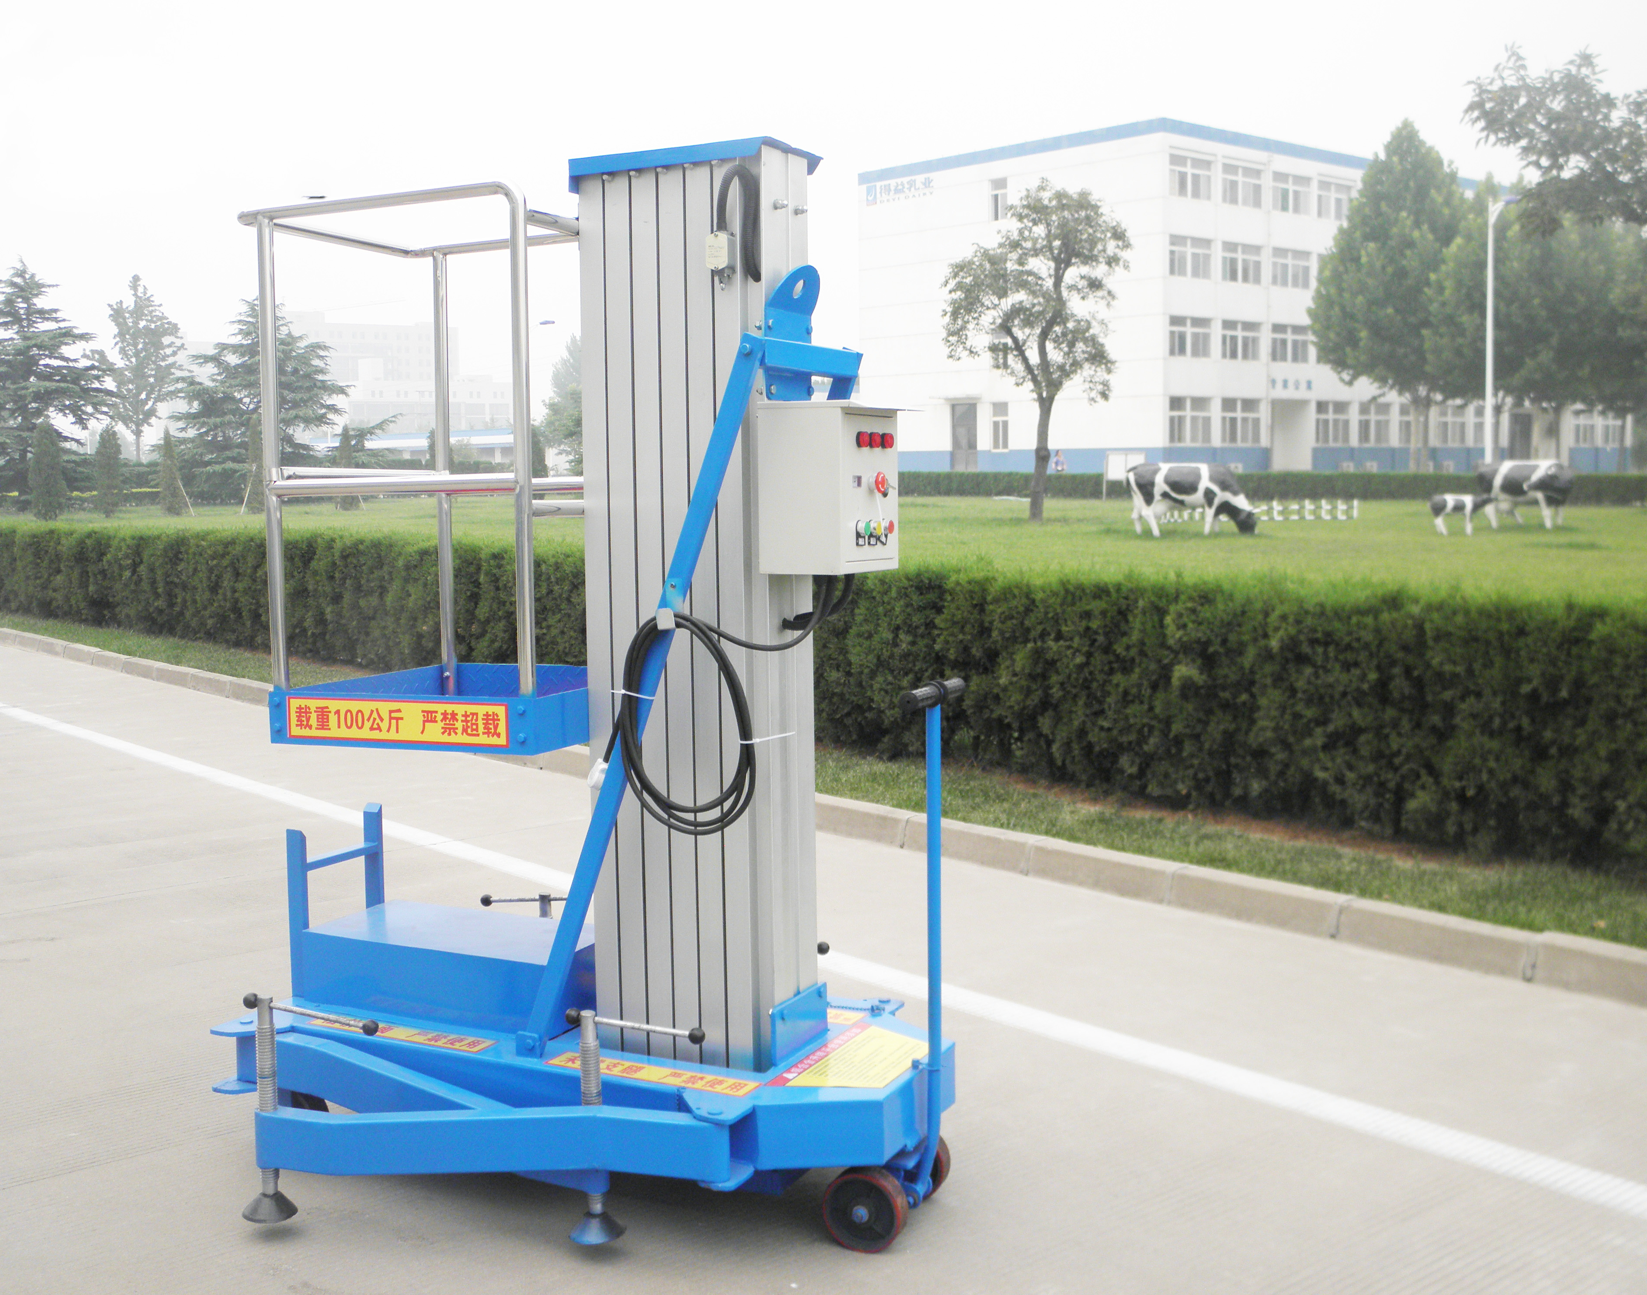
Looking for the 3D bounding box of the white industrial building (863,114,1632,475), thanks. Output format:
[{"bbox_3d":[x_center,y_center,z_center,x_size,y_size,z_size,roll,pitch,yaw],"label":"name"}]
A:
[{"bbox_3d":[23.347,-16.023,87.493,41.800,14.614,17.500,-6,9,-41],"label":"white industrial building"}]

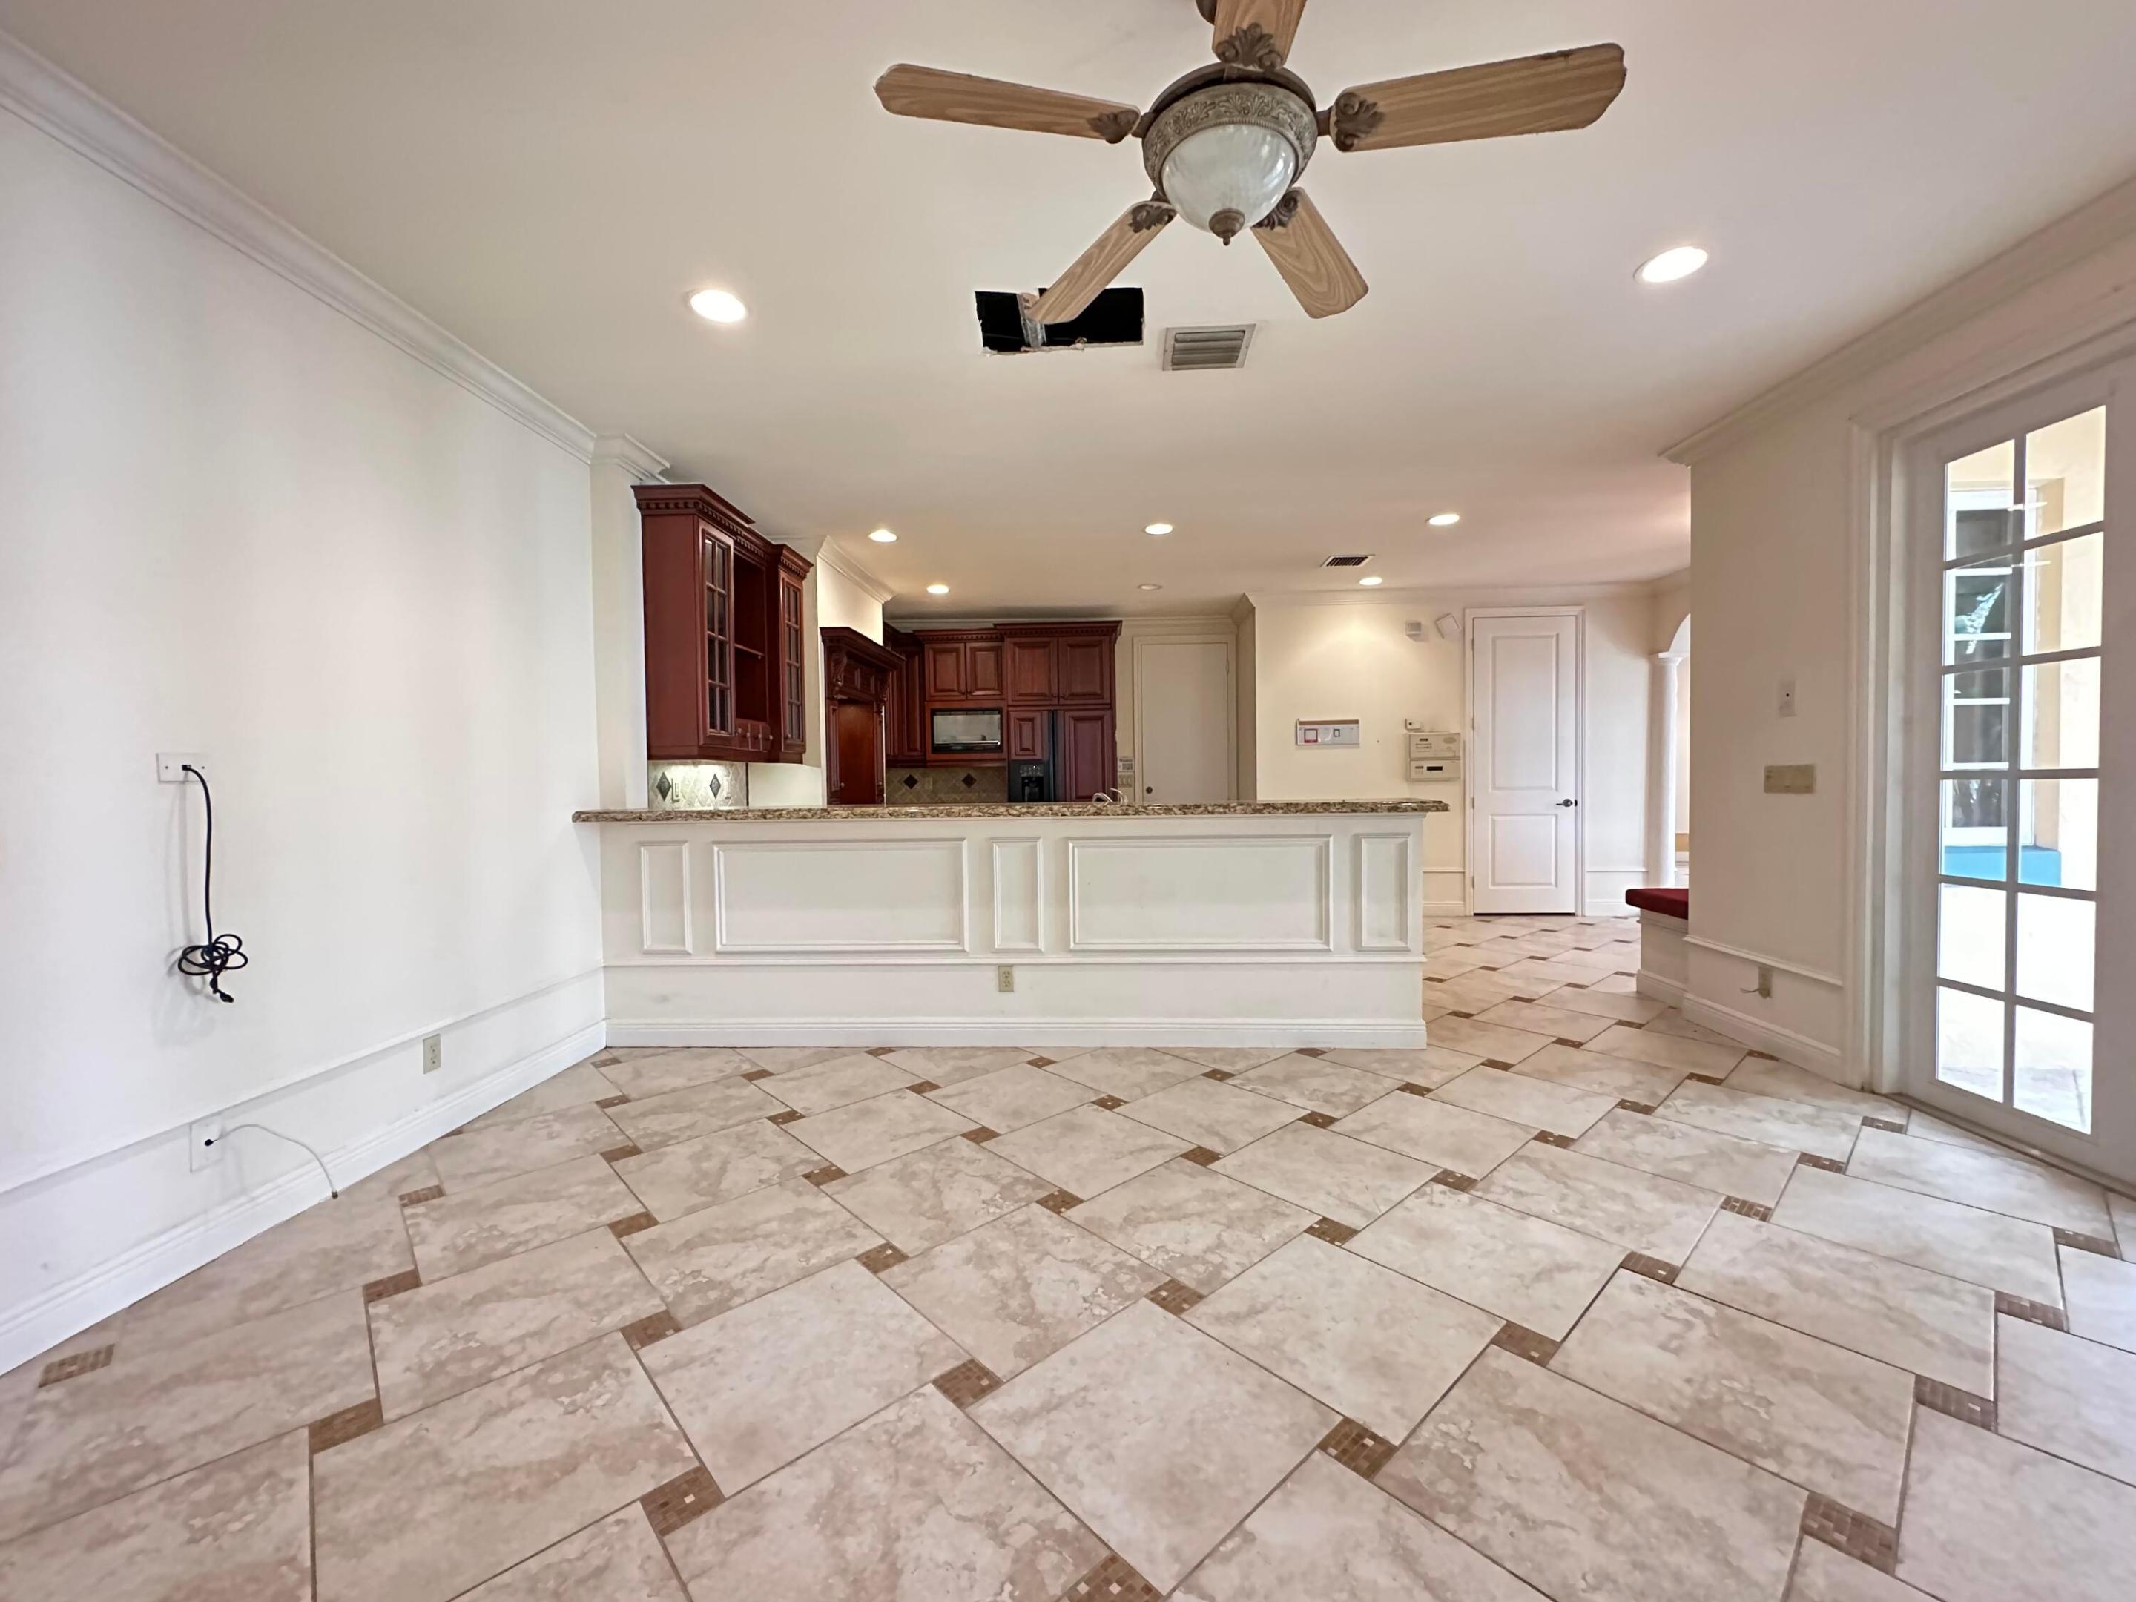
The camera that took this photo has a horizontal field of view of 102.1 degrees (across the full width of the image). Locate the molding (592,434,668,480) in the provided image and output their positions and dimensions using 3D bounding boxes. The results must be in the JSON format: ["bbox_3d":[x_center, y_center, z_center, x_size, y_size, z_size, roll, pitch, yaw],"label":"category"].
[{"bbox_3d":[-1.995,-1.527,3.889,0.228,0.087,0.390,-1,2,2],"label":"molding"}]

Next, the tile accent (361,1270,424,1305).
[{"bbox_3d":[-1.617,1.169,2.072,0.102,0.010,0.102,1,2,45],"label":"tile accent"}]

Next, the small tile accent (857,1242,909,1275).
[{"bbox_3d":[-0.465,1.151,2.163,0.102,0.010,0.102,1,2,45],"label":"small tile accent"}]

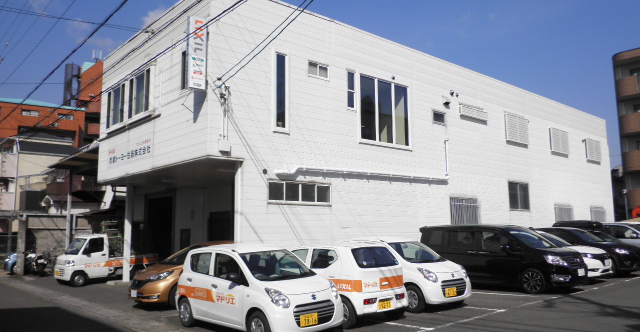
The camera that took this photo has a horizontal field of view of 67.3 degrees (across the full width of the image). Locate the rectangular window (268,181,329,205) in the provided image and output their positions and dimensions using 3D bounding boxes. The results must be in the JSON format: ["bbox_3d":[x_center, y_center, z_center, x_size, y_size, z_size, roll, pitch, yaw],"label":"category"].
[{"bbox_3d":[-0.519,0.814,13.800,2.250,0.693,0.120,6,-10,-39],"label":"rectangular window"}]

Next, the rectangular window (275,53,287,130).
[{"bbox_3d":[-1.073,-2.091,13.262,0.393,2.182,0.100,6,-10,-41],"label":"rectangular window"}]

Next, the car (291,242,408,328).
[{"bbox_3d":[0.170,2.310,9.920,1.480,1.490,3.400,5,-10,-37],"label":"car"}]

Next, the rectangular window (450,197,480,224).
[{"bbox_3d":[5.748,1.814,18.816,1.939,1.145,0.150,6,-10,-39],"label":"rectangular window"}]

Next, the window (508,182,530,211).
[{"bbox_3d":[8.564,1.323,20.601,1.700,1.200,0.120,6,-10,-39],"label":"window"}]

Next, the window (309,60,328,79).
[{"bbox_3d":[-0.025,-2.777,14.099,0.780,0.490,0.110,6,-10,-39],"label":"window"}]

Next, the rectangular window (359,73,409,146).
[{"bbox_3d":[2.211,-1.769,16.153,2.489,2.243,0.120,6,-10,-41],"label":"rectangular window"}]

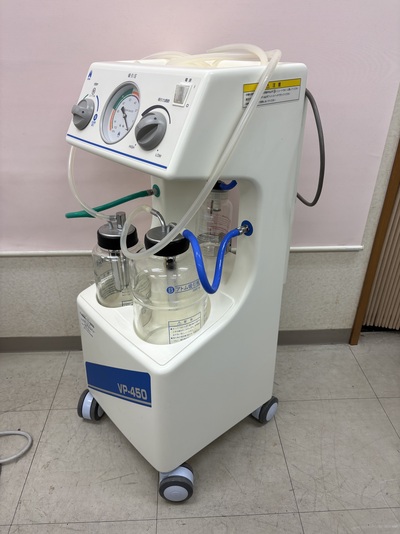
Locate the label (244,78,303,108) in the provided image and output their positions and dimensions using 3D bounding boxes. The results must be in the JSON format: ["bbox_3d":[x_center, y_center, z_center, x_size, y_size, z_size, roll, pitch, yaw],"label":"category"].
[{"bbox_3d":[0.116,-0.272,0.628,0.130,0.033,0.002,-22,36,-33],"label":"label"}]

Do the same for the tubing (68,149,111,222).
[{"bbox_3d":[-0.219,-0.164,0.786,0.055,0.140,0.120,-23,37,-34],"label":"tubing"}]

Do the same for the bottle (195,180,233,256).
[{"bbox_3d":[0.030,-0.095,0.888,0.082,0.165,0.082,0,30,0],"label":"bottle"}]

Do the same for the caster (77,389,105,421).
[{"bbox_3d":[-0.284,0.366,1.061,0.054,0.078,0.075,10,32,18],"label":"caster"}]

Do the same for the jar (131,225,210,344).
[{"bbox_3d":[-0.056,0.045,0.808,0.155,0.250,0.155,0,30,0],"label":"jar"}]

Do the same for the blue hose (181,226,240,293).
[{"bbox_3d":[0.023,-0.012,0.779,0.112,0.138,0.030,-1,30,-2],"label":"blue hose"}]

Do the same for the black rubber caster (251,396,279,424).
[{"bbox_3d":[0.167,0.367,1.058,0.075,0.078,0.054,-25,38,-36],"label":"black rubber caster"}]

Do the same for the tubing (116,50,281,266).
[{"bbox_3d":[-0.033,-0.192,0.700,0.260,0.345,0.270,-23,37,-34],"label":"tubing"}]

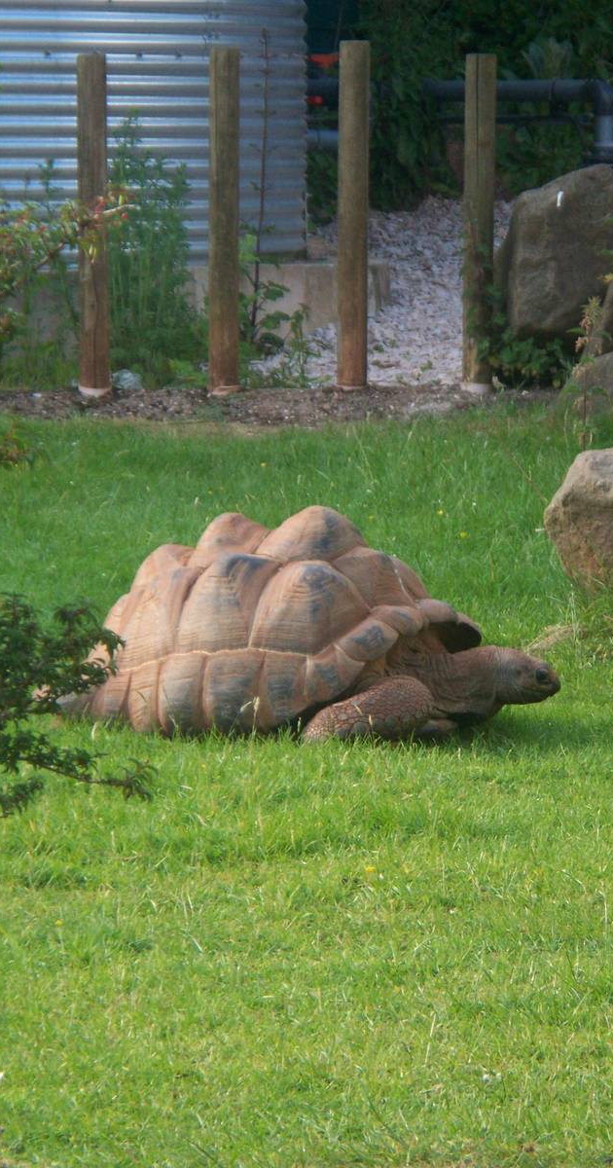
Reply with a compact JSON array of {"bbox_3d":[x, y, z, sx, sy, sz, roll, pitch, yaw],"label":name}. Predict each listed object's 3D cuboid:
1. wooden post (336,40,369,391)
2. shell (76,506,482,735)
[{"bbox_3d":[0.157,-1.225,26.867,0.098,1.166,0.098,0,3,0],"label":"wooden post"},{"bbox_3d":[-0.063,0.077,18.700,0.970,0.510,0.730,1,4,25],"label":"shell"}]

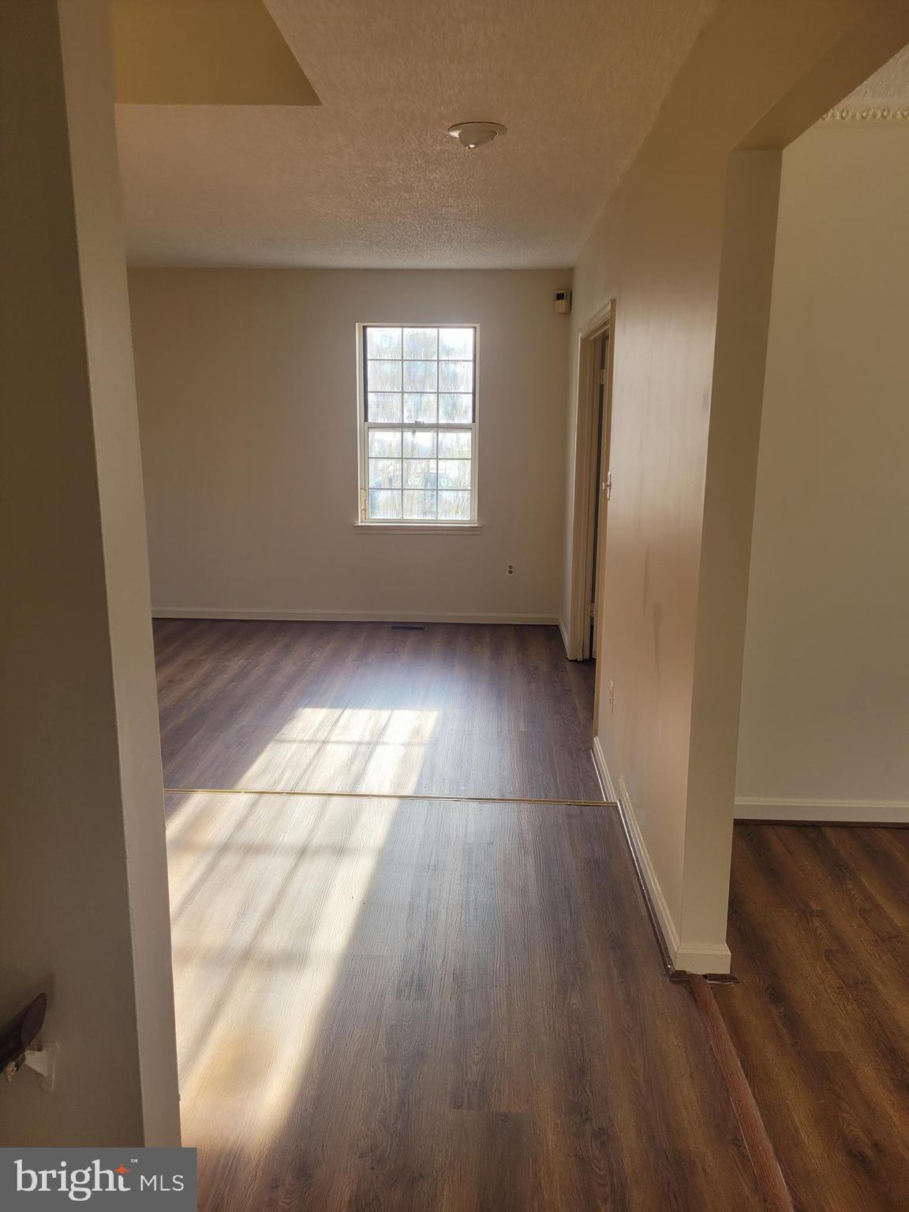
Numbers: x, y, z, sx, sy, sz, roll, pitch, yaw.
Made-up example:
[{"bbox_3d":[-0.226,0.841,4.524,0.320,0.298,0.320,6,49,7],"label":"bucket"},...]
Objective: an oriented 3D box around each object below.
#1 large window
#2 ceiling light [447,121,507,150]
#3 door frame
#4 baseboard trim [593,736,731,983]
[{"bbox_3d":[-0.262,-1.312,6.652,0.867,1.429,0.110,1,12,2],"label":"large window"},{"bbox_3d":[0.079,-1.632,3.194,0.212,0.064,0.212,1,12,2],"label":"ceiling light"},{"bbox_3d":[0.786,-0.473,4.917,0.140,2.067,1.669,1,12,2],"label":"door frame"},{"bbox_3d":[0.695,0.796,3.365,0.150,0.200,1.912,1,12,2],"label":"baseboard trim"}]

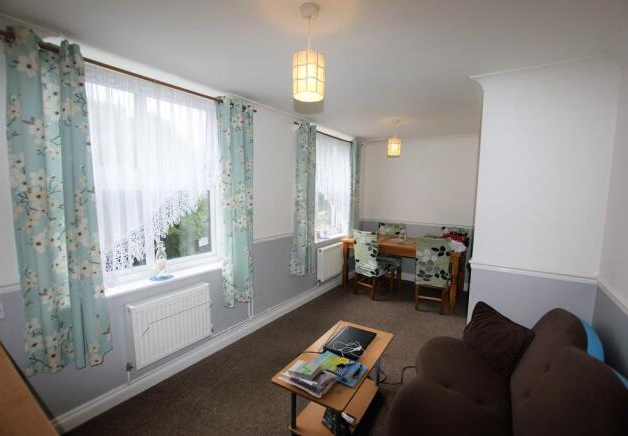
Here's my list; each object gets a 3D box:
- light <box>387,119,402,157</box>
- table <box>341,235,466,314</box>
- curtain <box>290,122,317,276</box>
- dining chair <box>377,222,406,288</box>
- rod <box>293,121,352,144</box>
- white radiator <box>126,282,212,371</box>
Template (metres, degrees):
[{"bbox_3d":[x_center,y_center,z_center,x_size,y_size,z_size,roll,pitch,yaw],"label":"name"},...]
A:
[{"bbox_3d":[1.039,-1.025,3.510,0.162,0.468,0.162,5,8,36],"label":"light"},{"bbox_3d":[1.296,0.721,3.998,1.583,0.765,0.810,5,8,36],"label":"table"},{"bbox_3d":[-0.112,-0.184,3.227,0.105,1.808,0.412,5,8,36],"label":"curtain"},{"bbox_3d":[1.200,0.580,4.466,0.435,0.942,0.465,5,8,36],"label":"dining chair"},{"bbox_3d":[0.246,-1.079,3.599,0.033,0.036,1.567,5,8,36],"label":"rod"},{"bbox_3d":[-1.068,0.799,2.088,0.072,0.447,0.587,5,8,36],"label":"white radiator"}]

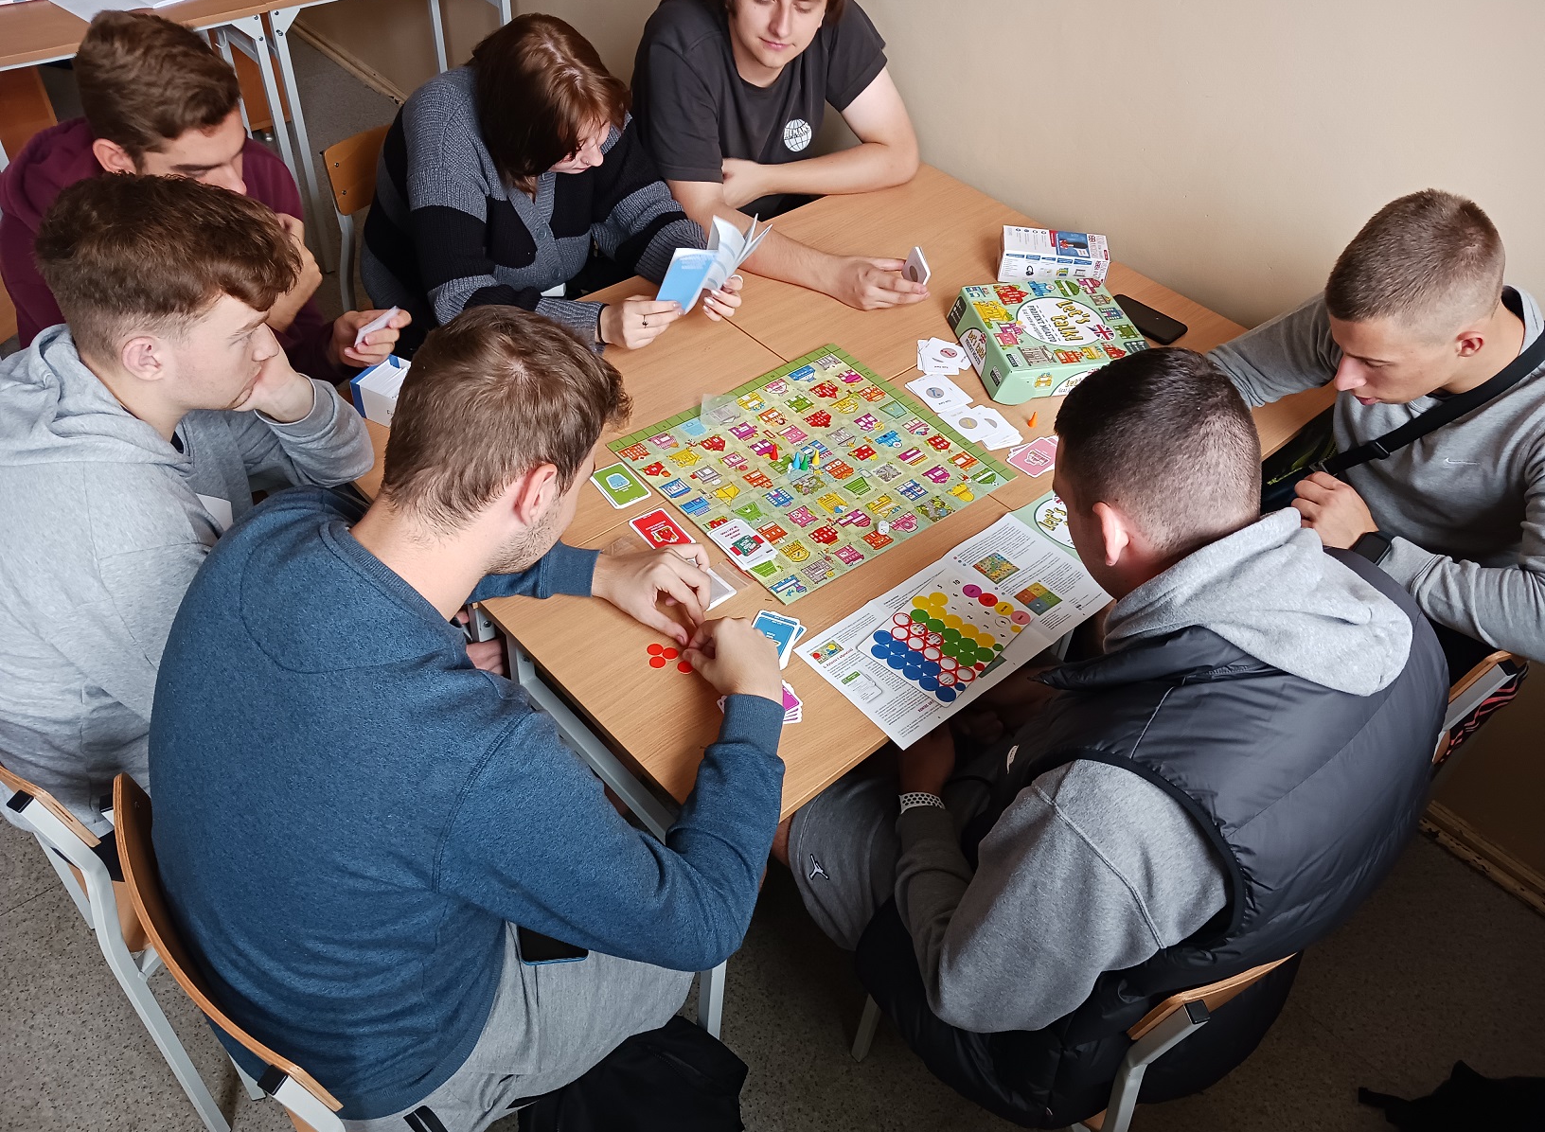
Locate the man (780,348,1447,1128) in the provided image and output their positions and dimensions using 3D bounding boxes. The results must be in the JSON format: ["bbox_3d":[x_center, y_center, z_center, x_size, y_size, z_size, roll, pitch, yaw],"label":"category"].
[{"bbox_3d":[0.391,0.321,1.487,0.680,1.210,0.660,-31,52,-28],"label":"man"}]

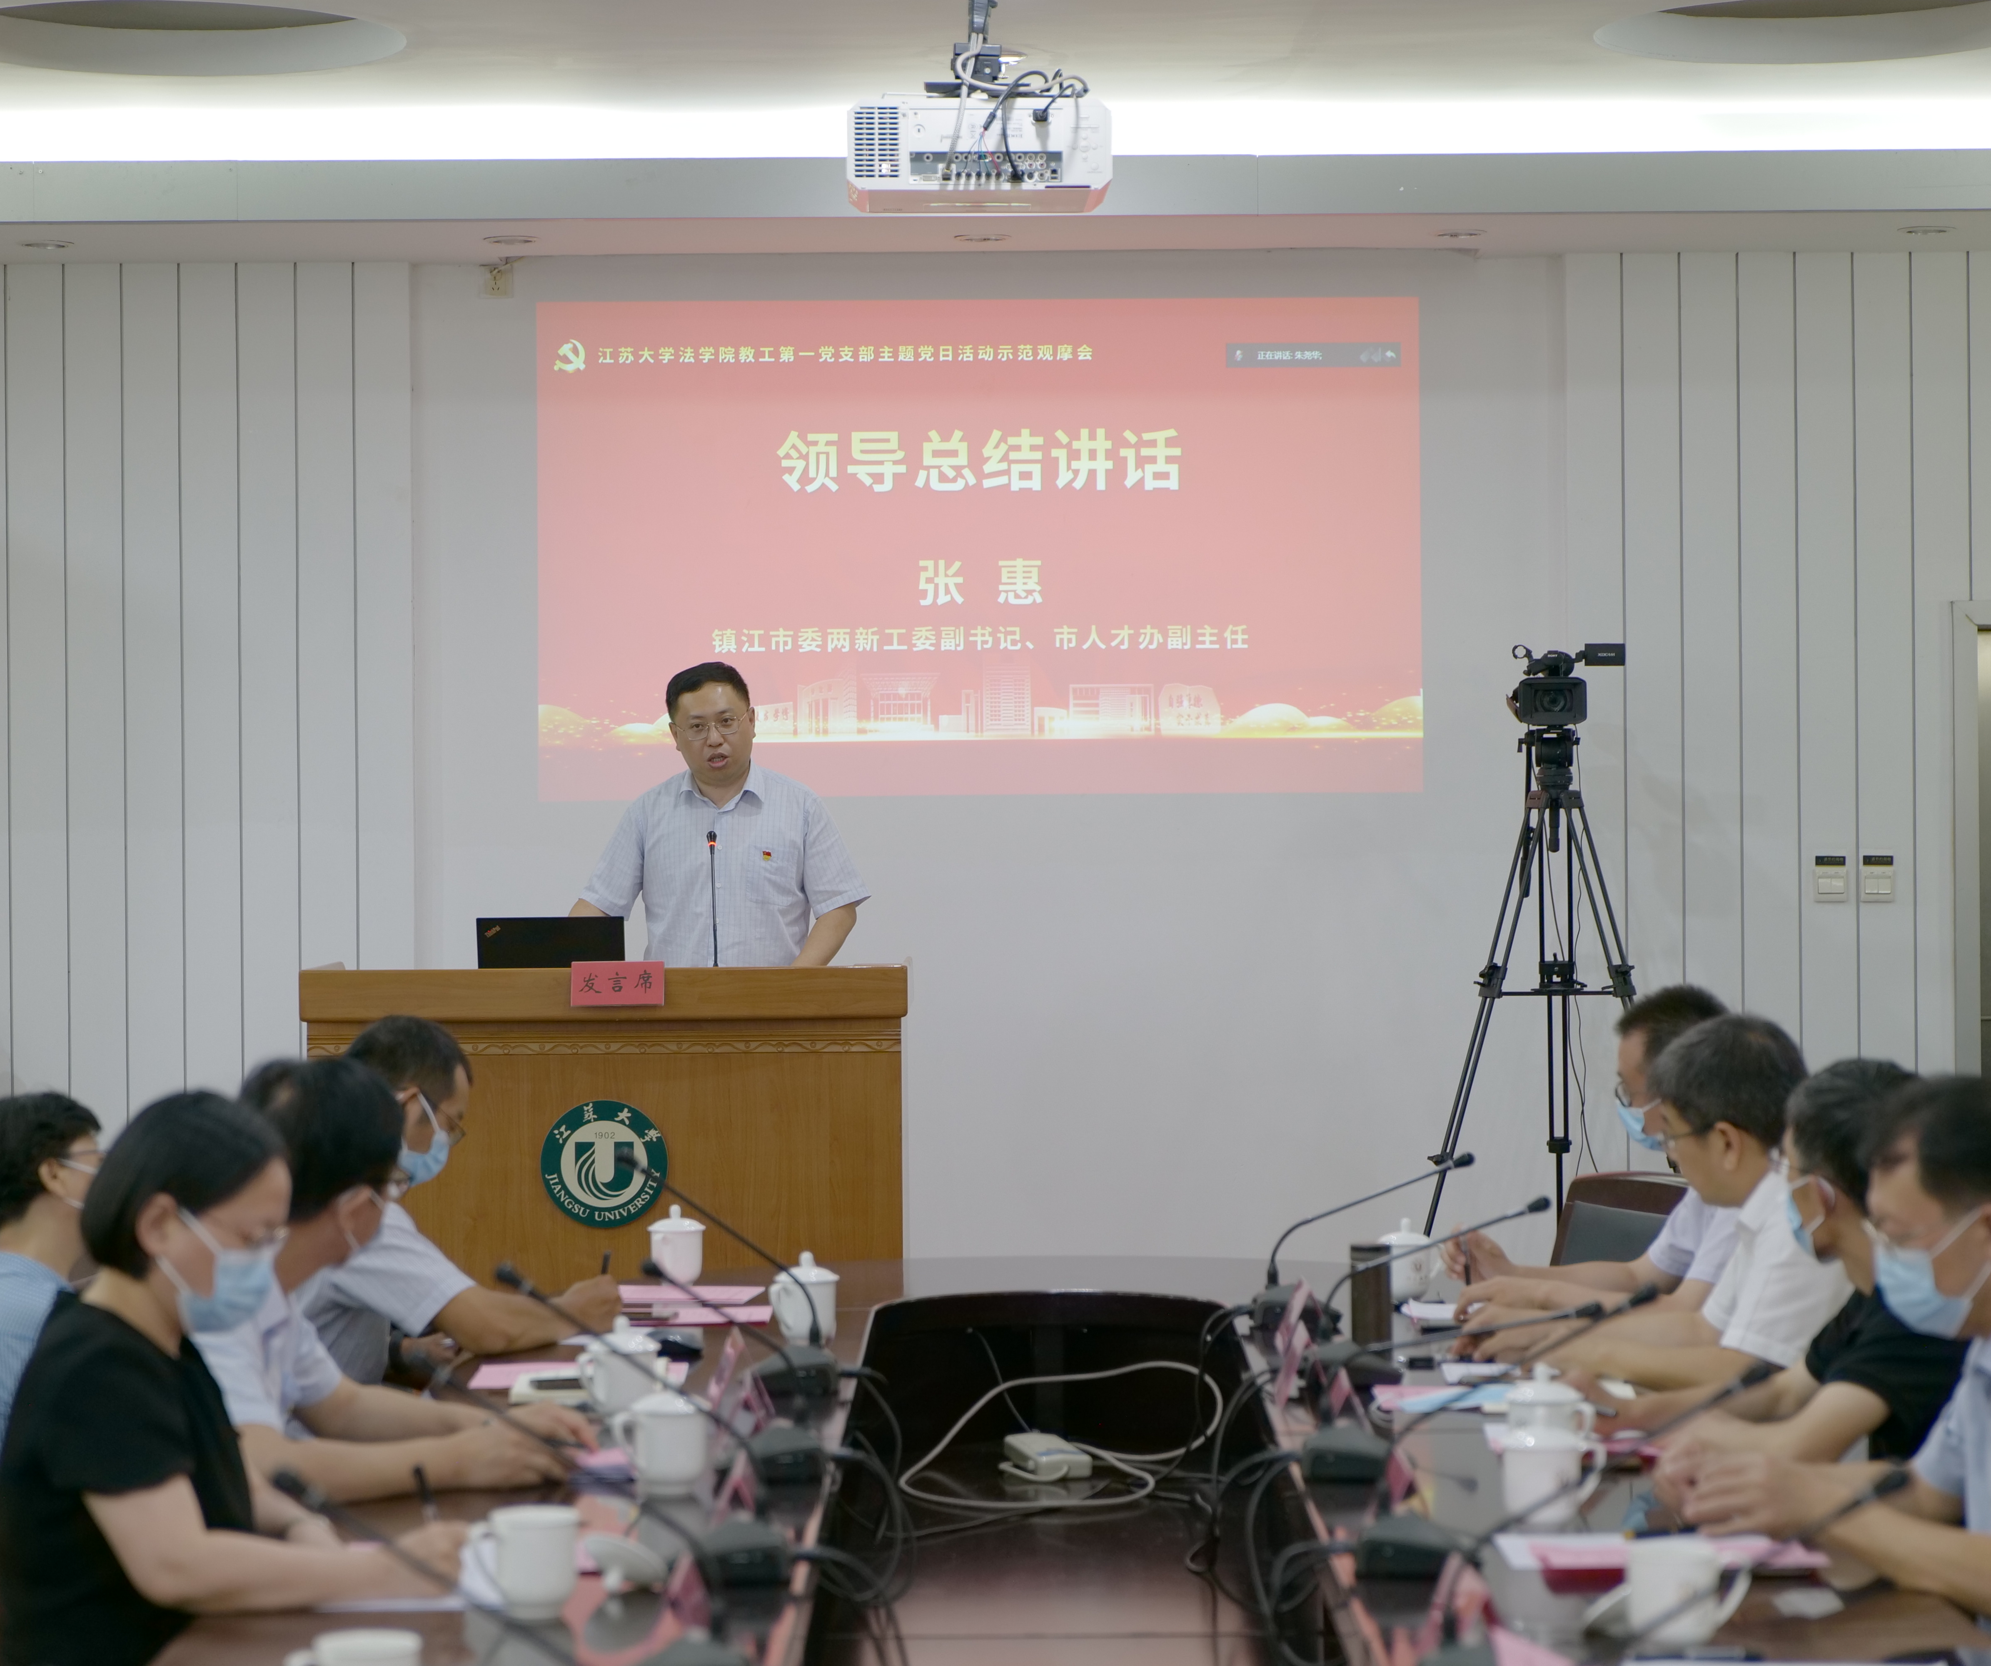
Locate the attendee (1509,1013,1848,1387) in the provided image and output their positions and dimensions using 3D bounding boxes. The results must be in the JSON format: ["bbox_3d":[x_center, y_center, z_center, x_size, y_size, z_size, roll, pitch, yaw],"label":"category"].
[{"bbox_3d":[0.962,0.860,6.502,0.670,1.238,0.520,0,0,5],"label":"attendee"}]

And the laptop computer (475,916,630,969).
[{"bbox_3d":[-0.927,0.275,10.271,0.308,0.205,0.260,0,0,0],"label":"laptop computer"}]

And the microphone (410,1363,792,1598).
[{"bbox_3d":[-0.354,0.590,4.350,0.335,0.235,0.100,0,0,0],"label":"microphone"}]

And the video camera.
[{"bbox_3d":[1.295,-0.335,11.000,0.265,0.190,0.370,0,0,6],"label":"video camera"}]

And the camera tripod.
[{"bbox_3d":[1.297,0.602,11.531,0.920,1.728,0.800,0,0,0],"label":"camera tripod"}]

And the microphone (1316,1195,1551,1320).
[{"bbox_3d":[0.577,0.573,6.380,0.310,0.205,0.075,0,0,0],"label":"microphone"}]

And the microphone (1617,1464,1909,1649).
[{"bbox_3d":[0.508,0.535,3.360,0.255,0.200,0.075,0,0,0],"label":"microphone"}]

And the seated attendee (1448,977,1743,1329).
[{"bbox_3d":[1.027,0.851,7.252,0.680,1.252,0.520,0,0,5],"label":"seated attendee"}]

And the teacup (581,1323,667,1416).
[{"bbox_3d":[-0.473,0.666,6.080,0.113,0.125,0.095,0,0,-30],"label":"teacup"}]

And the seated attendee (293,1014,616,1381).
[{"bbox_3d":[-0.890,0.873,7.200,0.700,1.210,0.530,0,0,-3],"label":"seated attendee"}]

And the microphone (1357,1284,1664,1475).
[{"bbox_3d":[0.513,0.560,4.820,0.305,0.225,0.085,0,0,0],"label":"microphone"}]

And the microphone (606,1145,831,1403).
[{"bbox_3d":[-0.356,0.578,6.451,0.307,0.325,0.140,0,0,0],"label":"microphone"}]

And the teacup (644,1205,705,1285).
[{"bbox_3d":[-0.521,0.667,7.870,0.095,0.127,0.110,0,0,25],"label":"teacup"}]

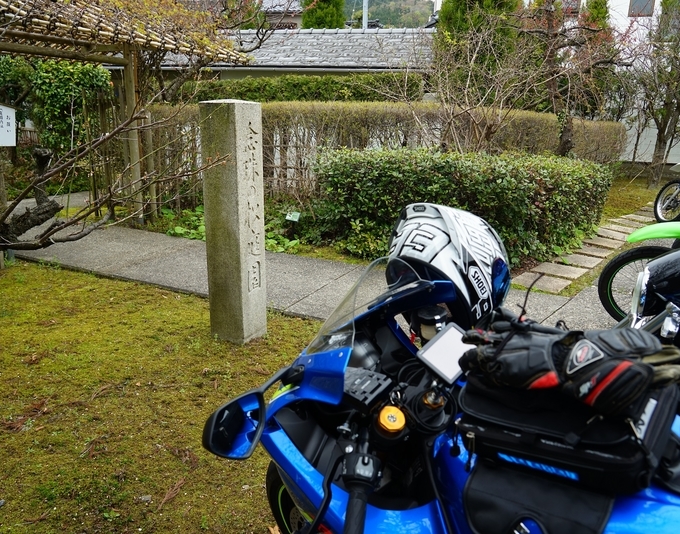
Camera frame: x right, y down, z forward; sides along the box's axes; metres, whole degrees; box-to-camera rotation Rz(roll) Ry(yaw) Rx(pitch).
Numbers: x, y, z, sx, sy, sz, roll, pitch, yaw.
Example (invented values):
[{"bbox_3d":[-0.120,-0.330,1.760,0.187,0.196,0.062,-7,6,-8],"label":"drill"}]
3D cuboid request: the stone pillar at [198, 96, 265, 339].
[{"bbox_3d":[-0.700,-0.290,3.590,0.273,1.580,0.273,9,18,25],"label":"stone pillar"}]

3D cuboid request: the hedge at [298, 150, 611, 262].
[{"bbox_3d":[1.670,-0.960,7.100,2.600,0.970,2.700,14,21,38],"label":"hedge"}]

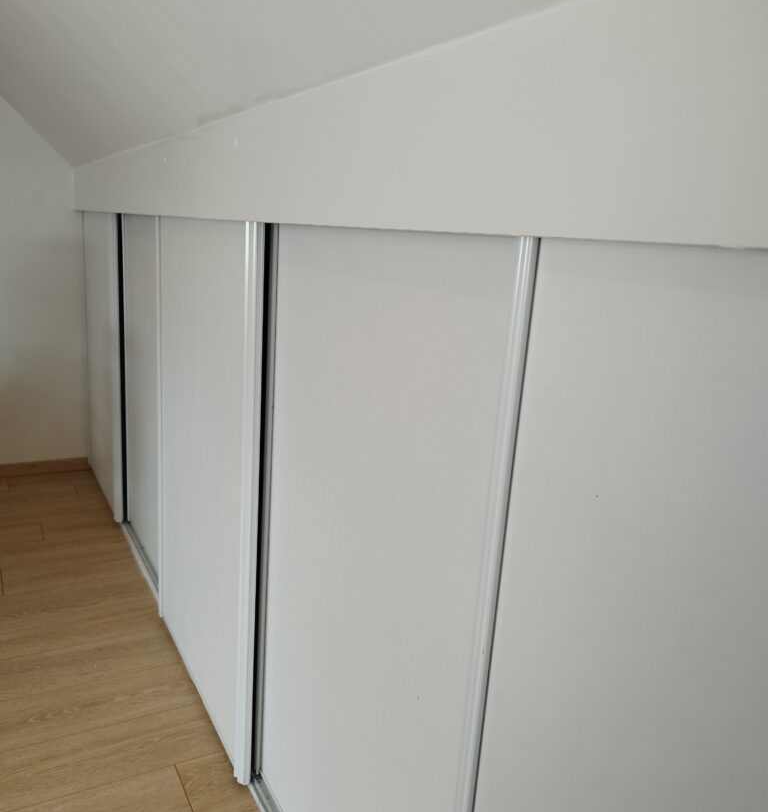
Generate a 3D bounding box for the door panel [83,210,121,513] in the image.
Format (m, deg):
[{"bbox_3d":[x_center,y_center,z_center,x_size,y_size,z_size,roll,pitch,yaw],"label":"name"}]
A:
[{"bbox_3d":[-1.183,-0.208,3.005,0.036,1.194,0.750,-4,16,-30],"label":"door panel"}]

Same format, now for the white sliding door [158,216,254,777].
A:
[{"bbox_3d":[-0.452,0.147,1.762,0.036,1.194,0.744,-4,16,-30],"label":"white sliding door"}]

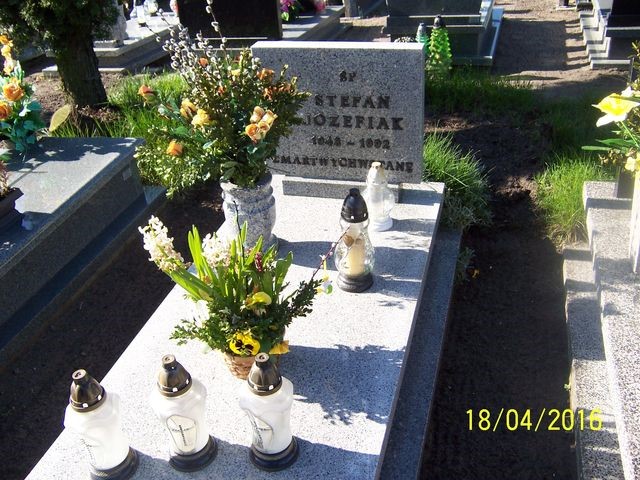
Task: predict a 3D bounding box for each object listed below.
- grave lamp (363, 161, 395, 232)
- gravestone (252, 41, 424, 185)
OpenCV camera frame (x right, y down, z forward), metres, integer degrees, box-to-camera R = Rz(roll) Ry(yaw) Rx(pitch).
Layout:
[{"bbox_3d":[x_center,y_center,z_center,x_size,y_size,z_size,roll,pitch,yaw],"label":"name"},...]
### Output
[{"bbox_3d":[0.210,-0.158,2.154,0.108,0.245,0.108,-1,32,6],"label":"grave lamp"},{"bbox_3d":[0.084,-0.475,2.297,0.615,0.512,0.083,5,33,15],"label":"gravestone"}]

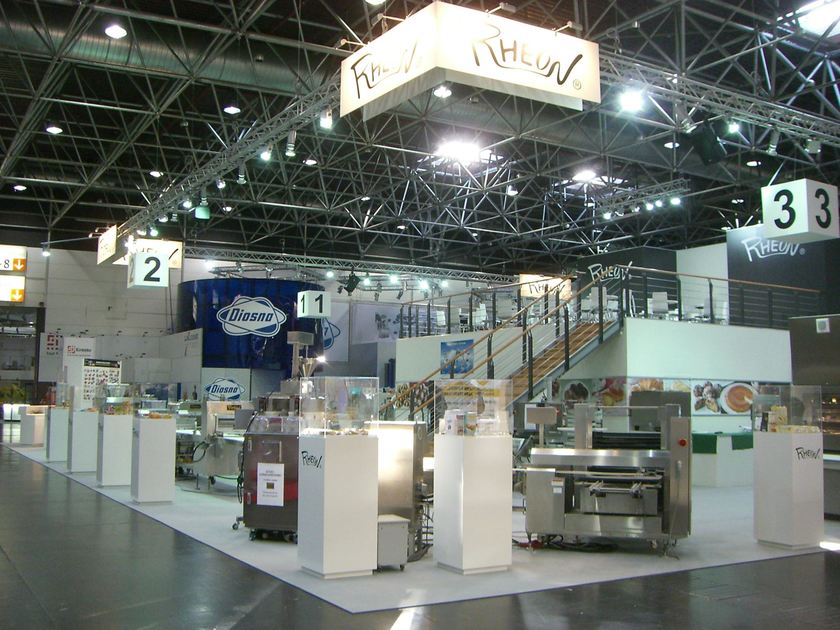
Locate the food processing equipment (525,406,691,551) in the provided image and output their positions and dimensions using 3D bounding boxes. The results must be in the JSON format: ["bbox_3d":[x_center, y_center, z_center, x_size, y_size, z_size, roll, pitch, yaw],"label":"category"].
[{"bbox_3d":[1.942,1.682,9.841,1.620,1.480,1.250,0,-5,5],"label":"food processing equipment"}]

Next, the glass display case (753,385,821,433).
[{"bbox_3d":[3.825,0.977,9.637,0.498,0.496,0.498,3,-6,-31],"label":"glass display case"}]

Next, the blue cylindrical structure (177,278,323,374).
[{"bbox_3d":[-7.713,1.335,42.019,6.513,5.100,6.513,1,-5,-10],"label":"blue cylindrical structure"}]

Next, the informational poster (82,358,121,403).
[{"bbox_3d":[-7.224,1.497,20.944,0.040,1.000,1.050,-2,-6,30],"label":"informational poster"}]

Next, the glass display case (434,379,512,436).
[{"bbox_3d":[0.474,0.829,8.238,0.498,0.496,0.498,3,-6,-29],"label":"glass display case"}]

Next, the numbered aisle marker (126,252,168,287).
[{"bbox_3d":[-6.228,-1.007,21.068,0.750,0.750,0.750,3,-6,-30],"label":"numbered aisle marker"}]

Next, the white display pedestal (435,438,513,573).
[{"bbox_3d":[0.468,1.649,8.167,0.498,1.150,0.498,3,-6,-29],"label":"white display pedestal"}]

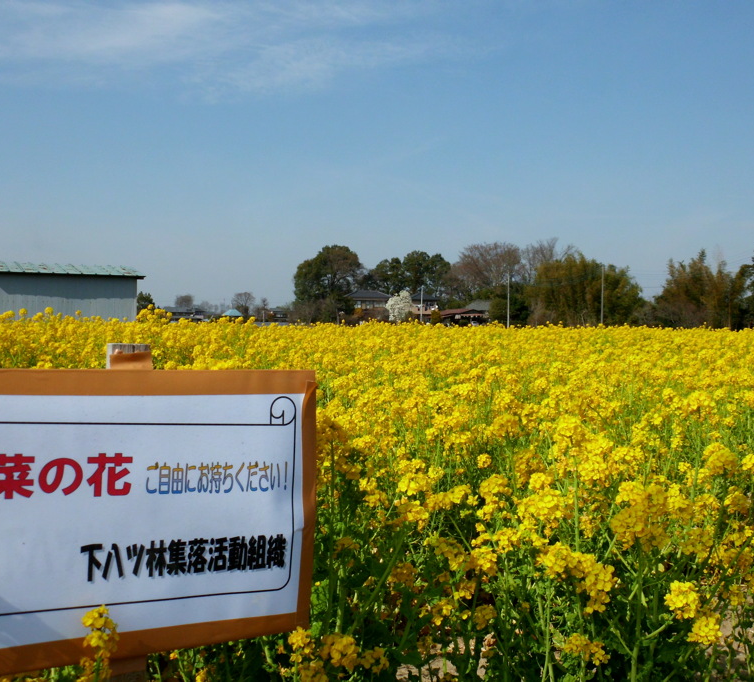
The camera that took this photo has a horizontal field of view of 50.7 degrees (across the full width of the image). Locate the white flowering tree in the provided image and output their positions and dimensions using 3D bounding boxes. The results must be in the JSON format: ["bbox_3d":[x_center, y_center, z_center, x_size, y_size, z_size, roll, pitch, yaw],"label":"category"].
[{"bbox_3d":[4.460,-6.880,160.110,5.600,7.150,5.400,1,2,0],"label":"white flowering tree"}]

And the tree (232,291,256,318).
[{"bbox_3d":[-31.080,-7.960,185.100,5.700,6.630,5.600,1,2,0],"label":"tree"}]

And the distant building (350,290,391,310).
[{"bbox_3d":[-1.900,-7.340,172.110,10.300,7.140,8.500,1,2,0],"label":"distant building"}]

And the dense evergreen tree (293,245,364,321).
[{"bbox_3d":[-10.000,-11.630,162.240,14.000,16.030,13.500,1,2,0],"label":"dense evergreen tree"}]

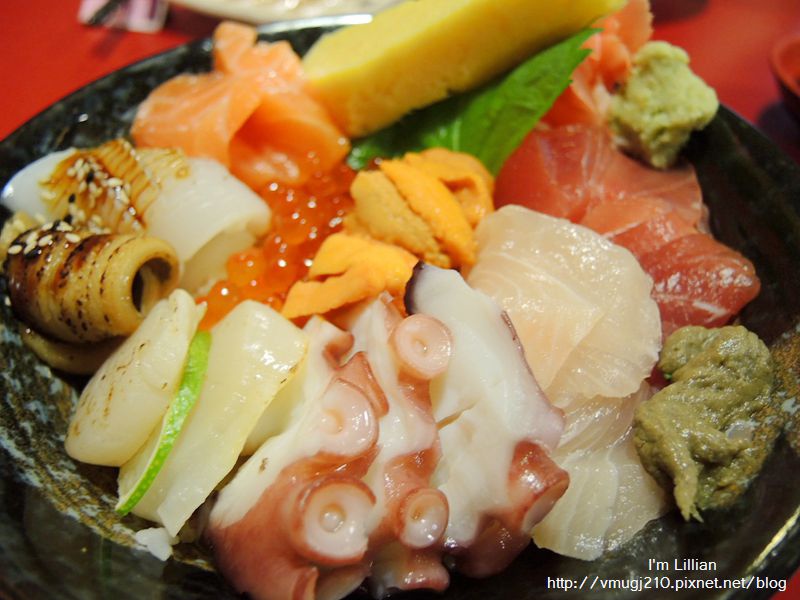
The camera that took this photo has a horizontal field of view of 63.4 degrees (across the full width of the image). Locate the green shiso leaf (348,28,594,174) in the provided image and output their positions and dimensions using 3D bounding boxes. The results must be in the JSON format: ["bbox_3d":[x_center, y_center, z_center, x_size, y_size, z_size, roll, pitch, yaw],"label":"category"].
[{"bbox_3d":[0.028,-0.066,0.198,0.056,0.023,0.082,20,48,16],"label":"green shiso leaf"}]

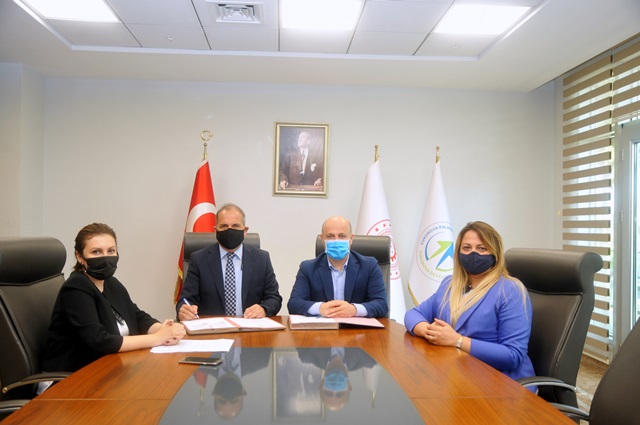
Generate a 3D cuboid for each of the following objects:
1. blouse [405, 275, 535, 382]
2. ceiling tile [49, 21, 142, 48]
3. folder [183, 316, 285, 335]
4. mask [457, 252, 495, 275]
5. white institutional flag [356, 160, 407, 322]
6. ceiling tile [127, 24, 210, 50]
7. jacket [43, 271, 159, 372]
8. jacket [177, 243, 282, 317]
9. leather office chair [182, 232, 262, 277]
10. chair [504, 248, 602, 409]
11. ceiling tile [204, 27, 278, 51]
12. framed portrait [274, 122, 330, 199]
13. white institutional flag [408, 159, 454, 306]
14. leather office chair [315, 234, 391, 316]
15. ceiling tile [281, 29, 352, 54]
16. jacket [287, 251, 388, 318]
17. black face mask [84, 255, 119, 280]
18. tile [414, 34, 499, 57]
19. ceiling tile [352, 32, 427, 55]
[{"bbox_3d":[0.600,0.481,2.158,0.360,0.480,0.530,2,-2,-37],"label":"blouse"},{"bbox_3d":[-1.834,-1.463,4.504,0.600,0.020,0.590,1,-1,-3],"label":"ceiling tile"},{"bbox_3d":[-0.427,0.536,2.682,0.470,0.040,0.290,1,-2,-20],"label":"folder"},{"bbox_3d":[0.612,0.202,2.140,0.140,0.098,0.085,0,-2,25],"label":"mask"},{"bbox_3d":[0.561,0.298,5.380,0.540,1.607,0.270,1,-1,-4],"label":"white institutional flag"},{"bbox_3d":[-1.235,-1.455,4.540,0.600,0.020,0.590,1,-1,-3],"label":"ceiling tile"},{"bbox_3d":[-0.870,0.465,2.128,0.360,0.470,0.470,0,-2,21],"label":"jacket"},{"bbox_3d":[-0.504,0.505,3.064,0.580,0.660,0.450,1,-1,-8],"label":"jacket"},{"bbox_3d":[-0.608,0.721,3.233,0.620,1.194,0.700,1,-1,-6],"label":"leather office chair"},{"bbox_3d":[0.648,0.710,2.102,0.680,1.160,0.620,1,-2,-16],"label":"chair"},{"bbox_3d":[-0.636,-1.446,4.576,0.600,0.020,0.590,1,-1,-3],"label":"ceiling tile"},{"bbox_3d":[-0.198,-0.555,5.865,0.580,0.780,0.040,1,-1,-3],"label":"framed portrait"},{"bbox_3d":[1.134,0.285,5.399,0.530,1.625,0.270,1,-1,-4],"label":"white institutional flag"},{"bbox_3d":[0.234,0.737,3.283,0.620,1.184,0.700,1,-1,-6],"label":"leather office chair"},{"bbox_3d":[-0.037,-1.438,4.612,0.600,0.020,0.590,1,-1,-3],"label":"ceiling tile"},{"bbox_3d":[0.095,0.486,2.978,0.550,0.560,0.440,1,-1,-4],"label":"jacket"},{"bbox_3d":[-0.826,0.208,2.080,0.085,0.100,0.135,-1,-2,44],"label":"black face mask"},{"bbox_3d":[1.161,-1.421,4.684,0.600,0.020,0.590,1,-1,-3],"label":"tile"},{"bbox_3d":[0.562,-1.439,4.689,0.600,0.020,0.580,1,-1,-4],"label":"ceiling tile"}]

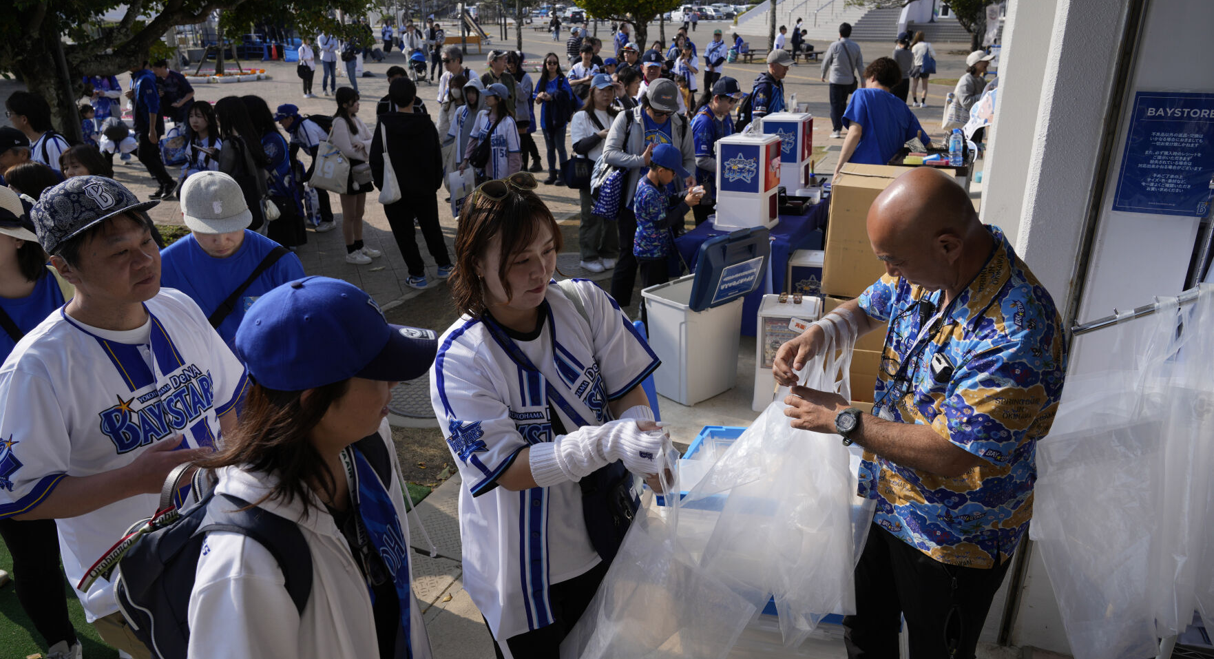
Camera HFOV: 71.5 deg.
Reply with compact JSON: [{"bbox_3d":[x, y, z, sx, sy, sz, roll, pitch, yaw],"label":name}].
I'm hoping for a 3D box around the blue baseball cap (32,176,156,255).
[{"bbox_3d":[-1.041,-0.250,1.690,0.270,0.136,0.180,-15,12,26],"label":"blue baseball cap"}]

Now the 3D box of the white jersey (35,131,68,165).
[{"bbox_3d":[-3.626,-1.128,5.600,0.200,0.440,0.300,-6,22,-14],"label":"white jersey"}]

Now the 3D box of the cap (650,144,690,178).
[{"bbox_3d":[0.411,-1.036,5.125,0.256,0.145,0.171,23,24,3],"label":"cap"}]

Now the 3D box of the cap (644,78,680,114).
[{"bbox_3d":[0.356,-1.458,5.197,0.180,0.136,0.270,-9,39,-19],"label":"cap"}]

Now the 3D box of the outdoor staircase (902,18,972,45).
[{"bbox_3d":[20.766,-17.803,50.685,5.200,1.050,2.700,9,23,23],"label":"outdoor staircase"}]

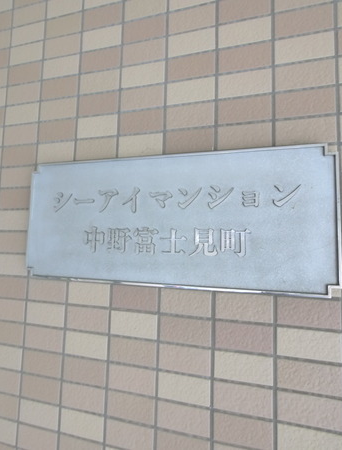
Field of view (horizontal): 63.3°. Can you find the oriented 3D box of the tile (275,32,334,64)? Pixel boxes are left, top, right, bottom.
[{"bbox_3d":[0.232,-0.307,0.486,0.095,0.045,0.010,0,-5,16],"label":"tile"}]

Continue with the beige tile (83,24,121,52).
[{"bbox_3d":[-0.150,-0.407,0.609,0.095,0.045,0.010,0,-5,16],"label":"beige tile"}]

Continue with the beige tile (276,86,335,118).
[{"bbox_3d":[0.230,-0.207,0.477,0.095,0.045,0.009,0,-5,17],"label":"beige tile"}]

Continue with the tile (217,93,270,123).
[{"bbox_3d":[0.133,-0.208,0.506,0.095,0.045,0.010,0,-5,16],"label":"tile"}]

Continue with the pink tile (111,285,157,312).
[{"bbox_3d":[-0.068,0.140,0.534,0.095,0.045,0.009,0,-5,16],"label":"pink tile"}]

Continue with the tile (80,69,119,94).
[{"bbox_3d":[-0.153,-0.308,0.600,0.095,0.045,0.009,0,-5,17],"label":"tile"}]

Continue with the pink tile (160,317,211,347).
[{"bbox_3d":[0.027,0.190,0.501,0.095,0.045,0.009,0,-5,17],"label":"pink tile"}]

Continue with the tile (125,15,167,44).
[{"bbox_3d":[-0.053,-0.406,0.581,0.095,0.045,0.009,0,-5,16],"label":"tile"}]

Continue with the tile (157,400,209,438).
[{"bbox_3d":[0.023,0.336,0.486,0.095,0.045,0.010,0,-5,17],"label":"tile"}]

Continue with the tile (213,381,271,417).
[{"bbox_3d":[0.120,0.287,0.462,0.095,0.045,0.010,0,-5,17],"label":"tile"}]

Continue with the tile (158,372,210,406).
[{"bbox_3d":[0.023,0.288,0.492,0.095,0.045,0.009,0,-5,17],"label":"tile"}]

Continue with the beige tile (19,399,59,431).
[{"bbox_3d":[-0.267,0.388,0.569,0.095,0.045,0.009,0,-5,16],"label":"beige tile"}]

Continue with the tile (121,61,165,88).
[{"bbox_3d":[-0.055,-0.307,0.573,0.095,0.045,0.009,0,-5,16],"label":"tile"}]

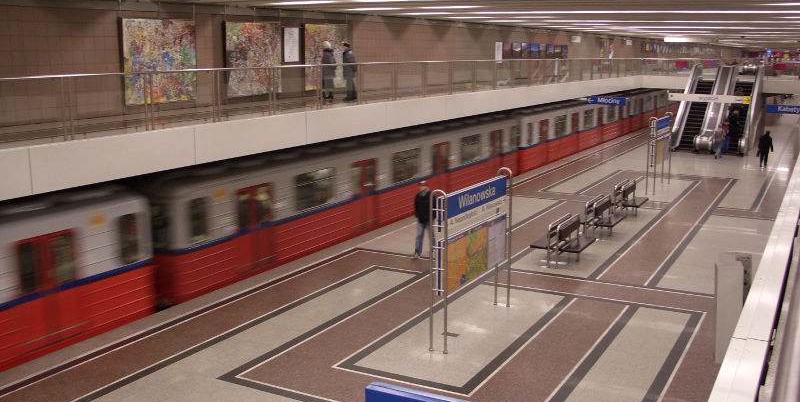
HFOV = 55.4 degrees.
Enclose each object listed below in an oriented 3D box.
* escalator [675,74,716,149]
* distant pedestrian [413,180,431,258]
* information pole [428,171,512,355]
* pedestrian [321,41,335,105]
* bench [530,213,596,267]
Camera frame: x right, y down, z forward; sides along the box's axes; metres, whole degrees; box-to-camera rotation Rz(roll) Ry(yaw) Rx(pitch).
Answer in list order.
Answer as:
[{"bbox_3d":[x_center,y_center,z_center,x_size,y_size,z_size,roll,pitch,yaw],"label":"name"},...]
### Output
[{"bbox_3d":[16.192,-5.165,40.449,1.650,4.160,8.400,6,13,29],"label":"escalator"},{"bbox_3d":[0.577,0.436,17.757,0.550,1.770,0.420,9,14,37],"label":"distant pedestrian"},{"bbox_3d":[1.290,0.941,13.386,0.330,2.700,2.720,6,12,30],"label":"information pole"},{"bbox_3d":[-2.062,-3.750,22.000,0.380,1.680,0.450,3,12,21],"label":"pedestrian"},{"bbox_3d":[3.790,0.925,17.471,1.130,0.930,1.460,6,13,29],"label":"bench"}]

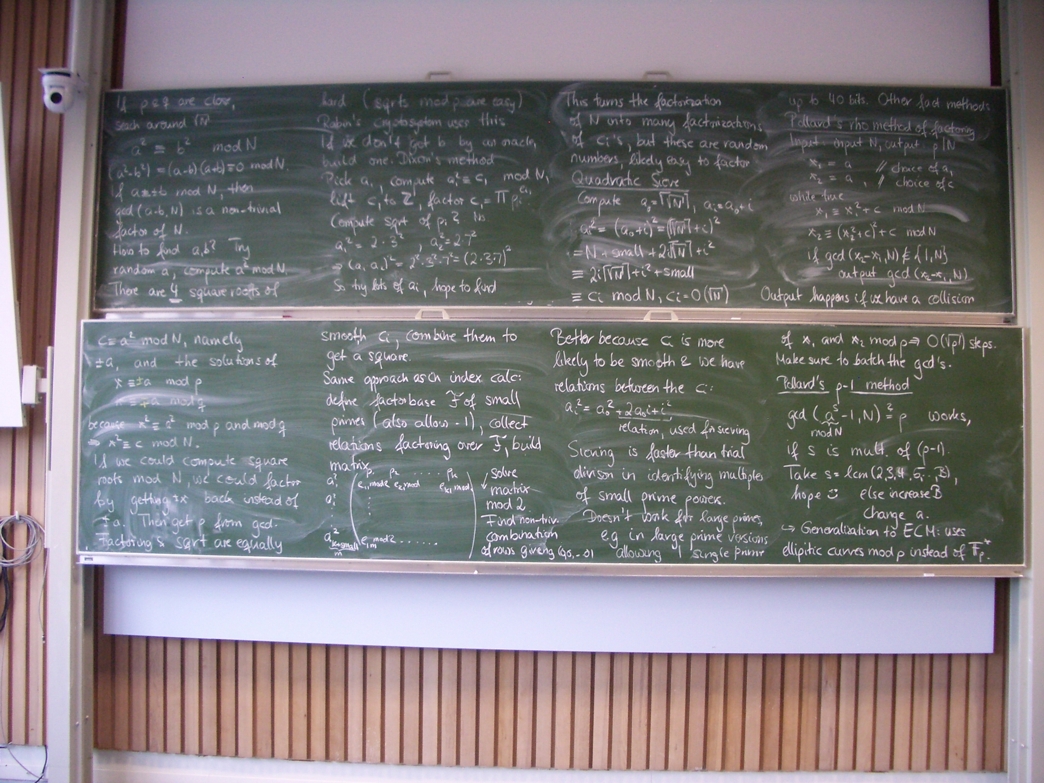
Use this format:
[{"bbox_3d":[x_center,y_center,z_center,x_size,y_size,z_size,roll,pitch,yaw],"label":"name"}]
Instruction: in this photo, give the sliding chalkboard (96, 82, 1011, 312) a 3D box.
[{"bbox_3d":[0.112,-0.842,4.570,3.950,1.000,0.050,0,-3,2],"label":"sliding chalkboard"}]

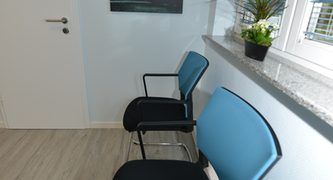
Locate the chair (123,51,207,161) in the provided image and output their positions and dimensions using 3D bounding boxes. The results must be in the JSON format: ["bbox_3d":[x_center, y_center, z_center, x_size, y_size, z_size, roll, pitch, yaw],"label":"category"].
[{"bbox_3d":[-0.018,0.187,1.607,0.565,0.875,0.560,1,22,-4],"label":"chair"}]

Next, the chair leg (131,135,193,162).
[{"bbox_3d":[-0.038,0.398,1.691,0.515,0.420,0.500,1,22,-4],"label":"chair leg"}]

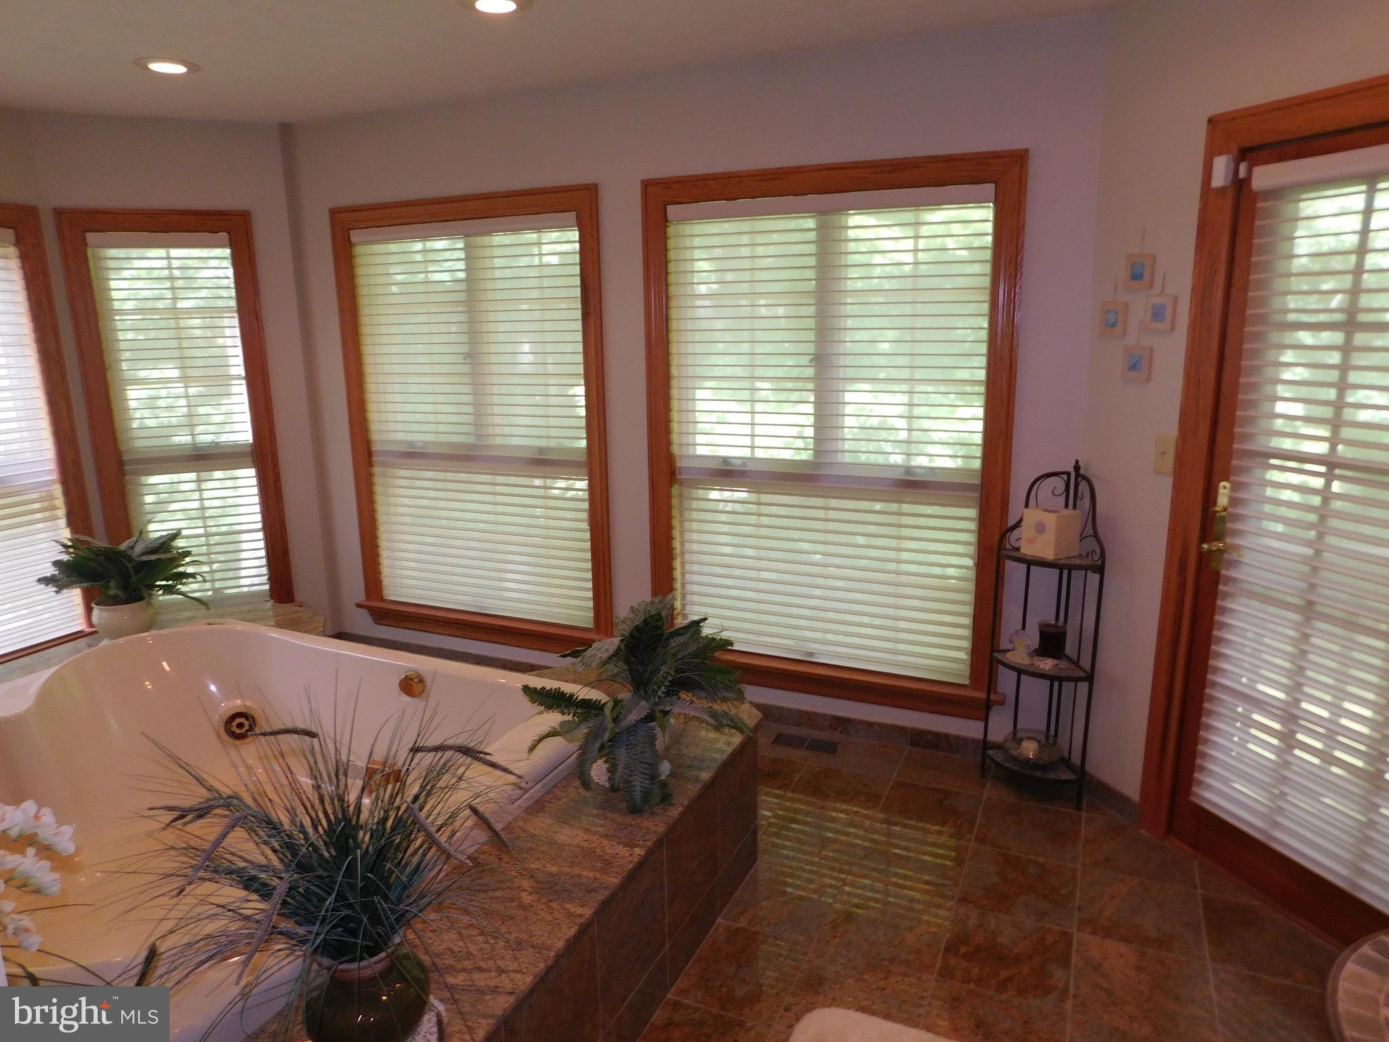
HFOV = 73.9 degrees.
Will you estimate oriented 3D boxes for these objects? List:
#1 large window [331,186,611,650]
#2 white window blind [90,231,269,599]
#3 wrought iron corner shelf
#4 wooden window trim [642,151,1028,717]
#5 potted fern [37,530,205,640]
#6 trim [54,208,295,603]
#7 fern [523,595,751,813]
[{"bbox_3d":[-0.976,-0.380,3.952,1.392,1.899,0.101,5,14,24],"label":"large window"},{"bbox_3d":[-2.296,-0.421,4.183,0.543,1.688,0.060,-5,13,-18],"label":"white window blind"},{"bbox_3d":[1.146,0.370,3.021,0.251,1.111,0.352,-13,17,-42],"label":"wrought iron corner shelf"},{"bbox_3d":[0.437,-0.273,3.343,1.382,1.899,0.121,5,14,24],"label":"wooden window trim"},{"bbox_3d":[-2.071,0.231,3.342,0.583,0.412,0.543,-9,15,-32],"label":"potted fern"},{"bbox_3d":[-2.294,-0.424,4.151,0.774,1.859,0.090,-5,13,-18],"label":"trim"},{"bbox_3d":[-0.160,0.425,2.307,0.553,0.412,0.523,-2,13,-4],"label":"fern"}]

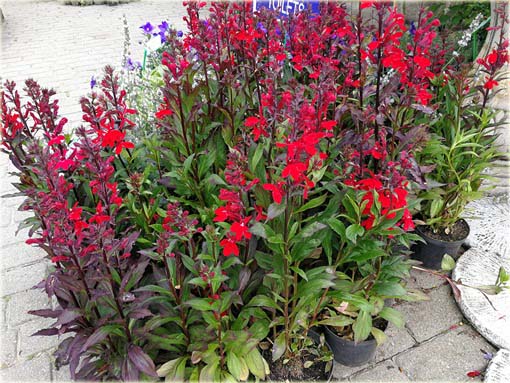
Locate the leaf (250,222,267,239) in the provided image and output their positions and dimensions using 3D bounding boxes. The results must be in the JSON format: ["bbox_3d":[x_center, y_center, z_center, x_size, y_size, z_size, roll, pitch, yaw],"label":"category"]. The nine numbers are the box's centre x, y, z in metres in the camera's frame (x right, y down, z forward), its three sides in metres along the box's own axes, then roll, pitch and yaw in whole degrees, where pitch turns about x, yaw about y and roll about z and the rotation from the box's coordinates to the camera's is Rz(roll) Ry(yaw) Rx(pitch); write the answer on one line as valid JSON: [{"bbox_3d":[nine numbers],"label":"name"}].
[{"bbox_3d":[0.007,0.077,0.790,0.033,0.022,0.032,-1,34,0],"label":"leaf"}]

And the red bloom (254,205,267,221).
[{"bbox_3d":[0.013,0.049,0.920,0.028,0.030,0.026,-7,35,-8],"label":"red bloom"}]

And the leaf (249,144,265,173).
[{"bbox_3d":[0.004,-0.090,1.053,0.043,0.075,0.030,0,34,0],"label":"leaf"}]

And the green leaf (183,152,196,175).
[{"bbox_3d":[-0.193,-0.079,1.170,0.040,0.060,0.040,-1,34,0],"label":"green leaf"}]

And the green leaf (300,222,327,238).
[{"bbox_3d":[0.116,0.077,0.790,0.051,0.022,0.030,-1,34,0],"label":"green leaf"}]

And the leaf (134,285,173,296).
[{"bbox_3d":[-0.250,0.244,0.980,0.092,0.024,0.027,0,34,0],"label":"leaf"}]

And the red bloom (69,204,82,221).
[{"bbox_3d":[-0.419,0.049,0.930,0.034,0.034,0.027,0,34,0],"label":"red bloom"}]

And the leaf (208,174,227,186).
[{"bbox_3d":[-0.099,-0.029,1.050,0.047,0.023,0.032,-1,34,0],"label":"leaf"}]

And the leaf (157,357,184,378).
[{"bbox_3d":[-0.183,0.380,0.860,0.060,0.030,0.042,-1,34,0],"label":"leaf"}]

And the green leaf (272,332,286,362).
[{"bbox_3d":[0.065,0.413,1.053,0.037,0.060,0.048,0,34,0],"label":"green leaf"}]

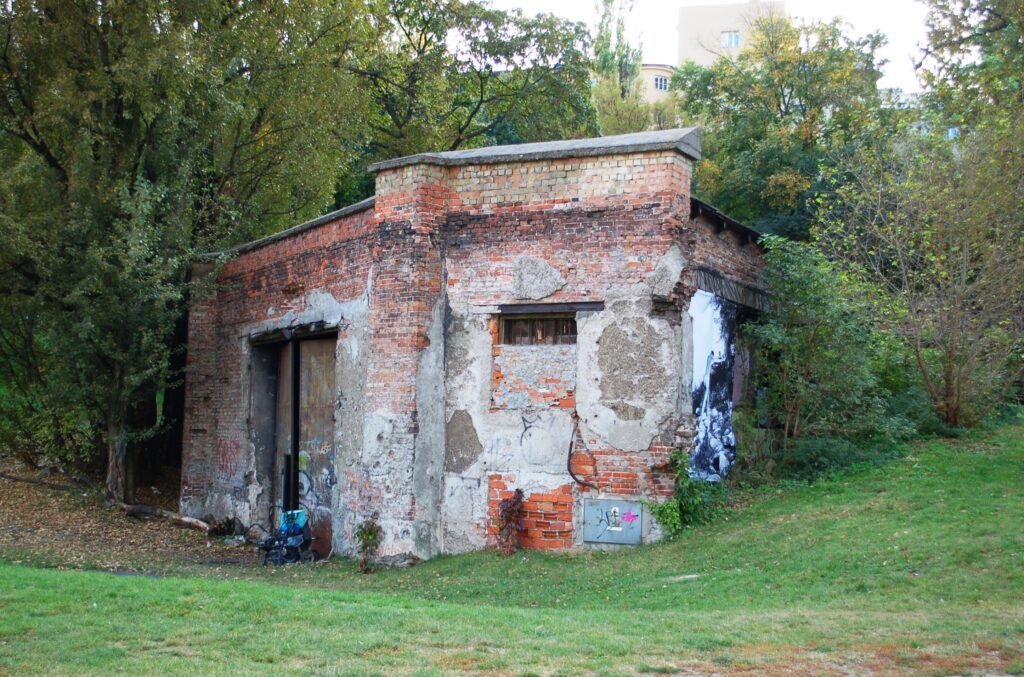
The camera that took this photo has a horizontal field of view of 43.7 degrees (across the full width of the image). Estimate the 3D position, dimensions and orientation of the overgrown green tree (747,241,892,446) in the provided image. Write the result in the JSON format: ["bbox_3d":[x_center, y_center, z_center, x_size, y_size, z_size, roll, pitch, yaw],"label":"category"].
[{"bbox_3d":[4.906,0.064,20.500,2.350,3.400,2.200,0,-4,0],"label":"overgrown green tree"}]

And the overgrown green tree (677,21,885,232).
[{"bbox_3d":[6.941,-5.353,33.500,5.600,6.300,5.200,0,-4,0],"label":"overgrown green tree"}]

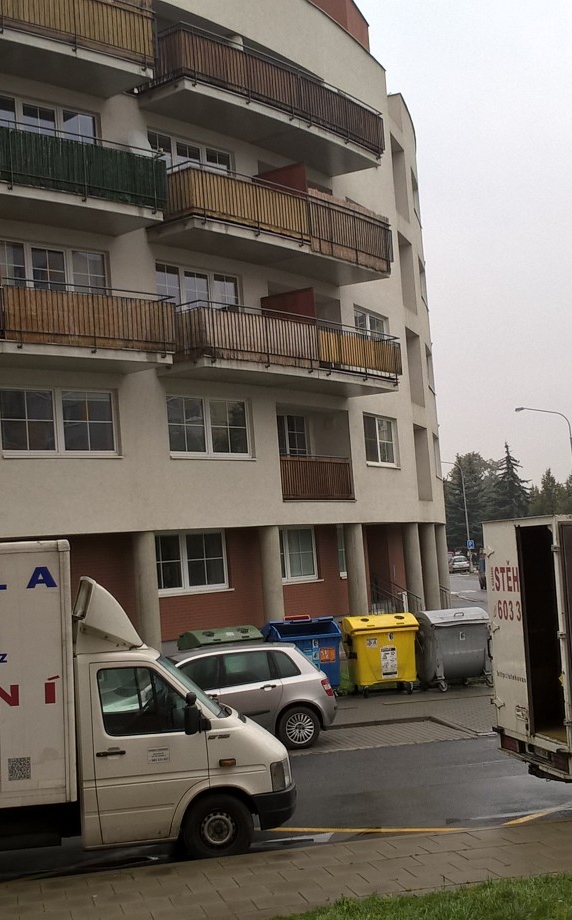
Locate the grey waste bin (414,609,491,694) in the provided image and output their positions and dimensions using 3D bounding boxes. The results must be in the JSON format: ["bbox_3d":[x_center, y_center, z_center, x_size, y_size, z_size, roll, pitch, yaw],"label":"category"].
[{"bbox_3d":[3.016,3.393,23.486,1.170,1.420,1.030,-3,-5,-11],"label":"grey waste bin"}]

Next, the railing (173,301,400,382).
[{"bbox_3d":[0.057,-2.375,28.734,1.601,1.190,7.625,-7,-6,34],"label":"railing"}]

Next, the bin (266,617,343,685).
[{"bbox_3d":[0.247,3.745,24.566,1.330,1.420,1.050,-3,-5,-13],"label":"bin"}]

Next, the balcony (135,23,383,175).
[{"bbox_3d":[-0.319,-7.918,29.228,1.685,1.342,7.544,-7,-5,36],"label":"balcony"}]

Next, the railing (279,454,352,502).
[{"bbox_3d":[0.412,0.517,31.155,1.000,1.018,3.333,-7,-5,32],"label":"railing"}]

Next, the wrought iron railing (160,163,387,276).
[{"bbox_3d":[-0.118,-5.240,29.358,1.300,1.200,7.500,-7,-5,35],"label":"wrought iron railing"}]

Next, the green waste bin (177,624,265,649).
[{"bbox_3d":[-1.174,3.875,24.114,1.320,1.450,1.120,-2,-5,-24],"label":"green waste bin"}]

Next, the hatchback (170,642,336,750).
[{"bbox_3d":[-1.406,3.457,18.732,4.250,1.525,1.756,-2,-5,-18],"label":"hatchback"}]

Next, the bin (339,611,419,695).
[{"bbox_3d":[1.775,3.680,24.152,1.320,1.450,1.120,-3,-4,-9],"label":"bin"}]

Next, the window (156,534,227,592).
[{"bbox_3d":[-2.202,2.299,29.208,0.120,1.350,2.582,-8,-6,41],"label":"window"}]

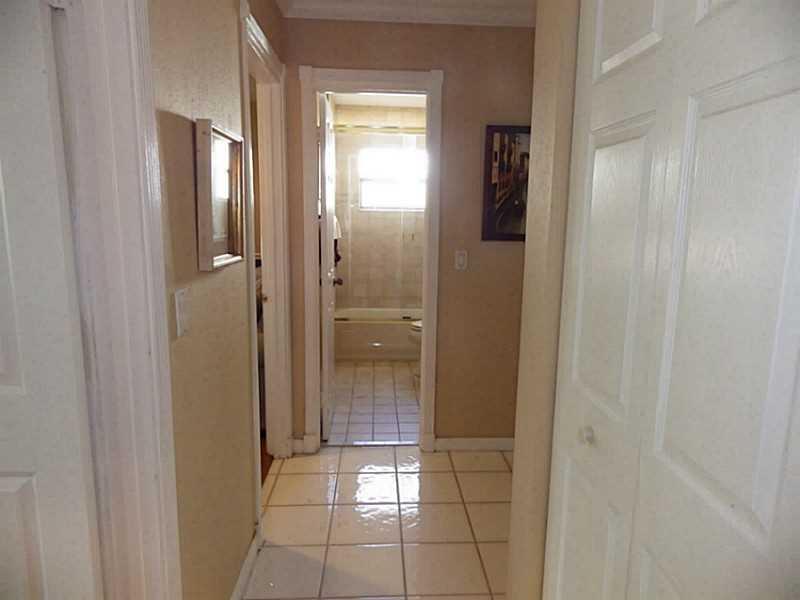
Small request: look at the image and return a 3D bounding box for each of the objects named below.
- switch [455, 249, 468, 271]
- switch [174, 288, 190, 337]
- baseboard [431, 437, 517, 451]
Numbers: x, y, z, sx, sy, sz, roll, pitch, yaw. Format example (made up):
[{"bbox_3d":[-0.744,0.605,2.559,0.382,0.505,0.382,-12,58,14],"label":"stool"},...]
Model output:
[{"bbox_3d":[0.345,-0.227,2.864,0.072,0.117,0.012,0,8,-3],"label":"switch"},{"bbox_3d":[-0.551,0.027,1.304,0.012,0.122,0.090,0,8,-3],"label":"switch"},{"bbox_3d":[0.460,0.858,3.016,0.512,0.090,0.019,0,8,-3],"label":"baseboard"}]

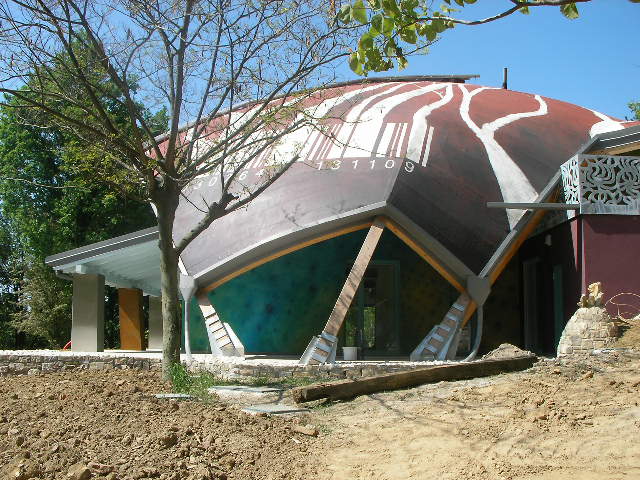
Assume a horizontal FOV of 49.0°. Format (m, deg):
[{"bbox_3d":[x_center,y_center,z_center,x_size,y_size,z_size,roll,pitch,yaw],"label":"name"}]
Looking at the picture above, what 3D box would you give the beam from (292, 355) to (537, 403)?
[{"bbox_3d":[1.642,2.053,10.500,4.620,0.210,0.240,0,-7,-34],"label":"beam"}]

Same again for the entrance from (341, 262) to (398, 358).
[{"bbox_3d":[1.160,1.601,16.300,1.360,2.200,0.200,0,-8,0],"label":"entrance"}]

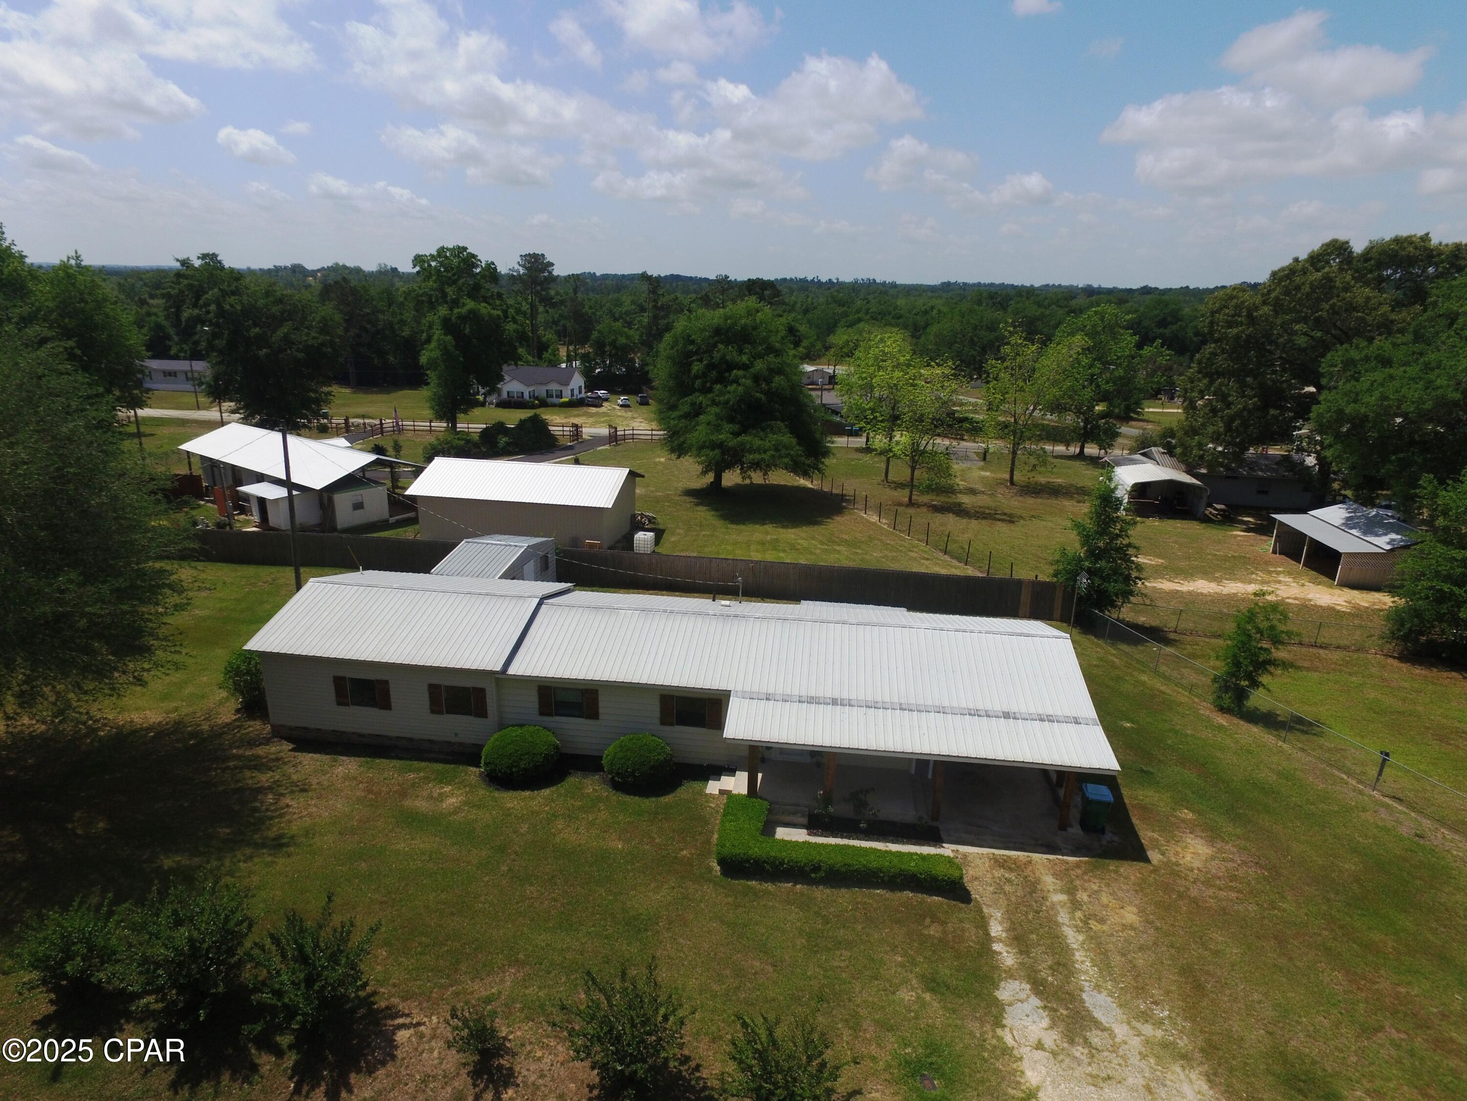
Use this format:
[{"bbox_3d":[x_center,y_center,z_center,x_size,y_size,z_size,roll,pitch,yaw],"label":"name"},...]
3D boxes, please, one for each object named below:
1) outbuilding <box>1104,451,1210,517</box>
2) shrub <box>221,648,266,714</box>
[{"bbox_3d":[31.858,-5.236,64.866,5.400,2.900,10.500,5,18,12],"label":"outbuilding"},{"bbox_3d":[-15.798,4.295,27.435,1.600,2.200,1.600,1,18,0],"label":"shrub"}]

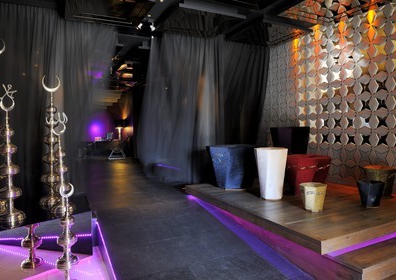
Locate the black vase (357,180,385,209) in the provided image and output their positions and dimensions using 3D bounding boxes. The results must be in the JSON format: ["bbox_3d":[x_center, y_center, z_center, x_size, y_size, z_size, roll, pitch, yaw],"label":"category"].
[{"bbox_3d":[2.330,0.730,3.778,0.365,0.319,0.365,1,2,32],"label":"black vase"}]

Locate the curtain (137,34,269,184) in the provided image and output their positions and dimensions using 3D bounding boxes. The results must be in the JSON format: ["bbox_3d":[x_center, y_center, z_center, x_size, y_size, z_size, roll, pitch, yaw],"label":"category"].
[{"bbox_3d":[0.114,-0.773,7.100,3.300,3.750,0.600,0,2,3],"label":"curtain"}]

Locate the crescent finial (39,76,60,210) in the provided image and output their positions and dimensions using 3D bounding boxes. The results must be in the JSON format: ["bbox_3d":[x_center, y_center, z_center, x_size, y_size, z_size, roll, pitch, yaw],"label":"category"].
[{"bbox_3d":[-1.655,0.029,3.152,0.261,1.476,0.250,-1,2,-28],"label":"crescent finial"}]

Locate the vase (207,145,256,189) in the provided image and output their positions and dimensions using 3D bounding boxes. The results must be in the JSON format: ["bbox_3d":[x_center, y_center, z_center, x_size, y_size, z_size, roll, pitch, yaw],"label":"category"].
[{"bbox_3d":[0.624,0.485,5.214,0.859,0.722,0.859,0,2,7],"label":"vase"}]

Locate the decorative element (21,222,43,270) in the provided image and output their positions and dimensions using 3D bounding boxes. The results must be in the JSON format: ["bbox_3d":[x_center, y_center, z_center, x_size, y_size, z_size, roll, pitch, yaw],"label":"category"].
[{"bbox_3d":[-1.700,1.070,2.860,0.225,0.440,0.225,0,0,0],"label":"decorative element"}]

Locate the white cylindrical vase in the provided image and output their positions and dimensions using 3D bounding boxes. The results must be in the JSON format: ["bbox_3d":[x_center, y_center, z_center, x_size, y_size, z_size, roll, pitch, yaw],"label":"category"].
[{"bbox_3d":[1.120,0.505,4.258,0.488,0.744,0.488,0,2,15],"label":"white cylindrical vase"}]

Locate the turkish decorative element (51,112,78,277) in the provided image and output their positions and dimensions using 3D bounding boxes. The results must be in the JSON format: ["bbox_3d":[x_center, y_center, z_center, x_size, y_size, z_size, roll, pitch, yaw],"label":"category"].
[{"bbox_3d":[-1.312,0.488,2.719,0.255,1.506,0.235,-1,2,-26],"label":"turkish decorative element"}]

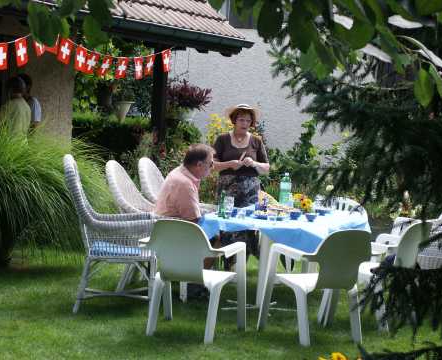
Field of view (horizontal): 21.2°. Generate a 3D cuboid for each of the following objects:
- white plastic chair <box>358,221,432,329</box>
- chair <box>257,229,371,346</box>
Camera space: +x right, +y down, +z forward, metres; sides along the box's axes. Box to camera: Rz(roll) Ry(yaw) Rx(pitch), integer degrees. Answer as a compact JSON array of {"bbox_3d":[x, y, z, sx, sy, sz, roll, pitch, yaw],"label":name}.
[{"bbox_3d":[1.186,0.683,8.977,0.590,0.800,0.570,6,5,33],"label":"white plastic chair"},{"bbox_3d":[0.674,0.711,8.289,0.570,0.800,0.590,0,5,-29],"label":"chair"}]

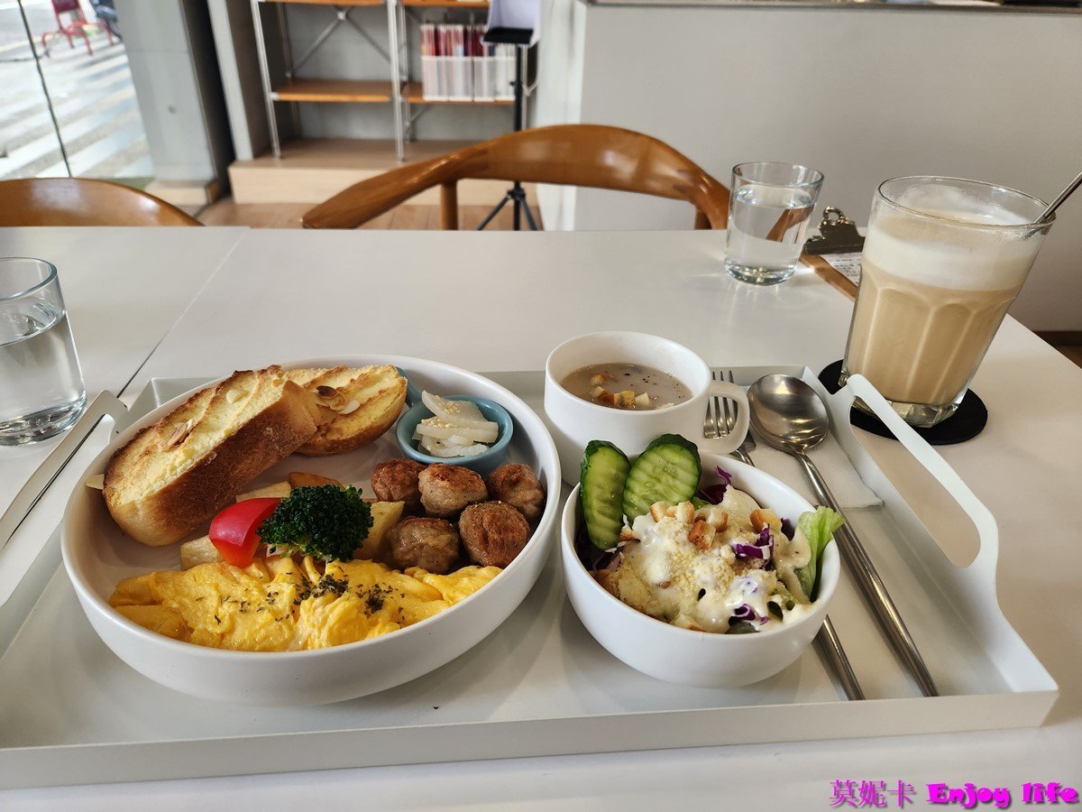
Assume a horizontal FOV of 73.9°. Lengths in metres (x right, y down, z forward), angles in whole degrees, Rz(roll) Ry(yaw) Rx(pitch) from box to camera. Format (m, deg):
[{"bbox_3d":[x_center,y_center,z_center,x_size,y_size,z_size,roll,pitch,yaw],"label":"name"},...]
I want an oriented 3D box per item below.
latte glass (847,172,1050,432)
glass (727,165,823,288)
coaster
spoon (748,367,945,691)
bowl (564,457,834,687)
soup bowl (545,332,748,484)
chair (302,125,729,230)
[{"bbox_3d":[0.229,-0.060,0.426,0.088,0.125,0.088,-1,33,-5],"label":"latte glass"},{"bbox_3d":[0.192,-0.155,0.612,0.074,0.086,0.074,-1,33,-5],"label":"glass"},{"bbox_3d":[0.231,-0.007,0.462,0.103,0.004,0.103,-1,33,-5],"label":"coaster"},{"bbox_3d":[0.150,0.042,0.357,0.041,0.022,0.228,2,33,0],"label":"spoon"},{"bbox_3d":[0.059,0.068,0.289,0.102,0.050,0.102,1,33,-1],"label":"bowl"},{"bbox_3d":[0.054,0.007,0.373,0.104,0.059,0.080,2,33,-1],"label":"soup bowl"},{"bbox_3d":[-0.008,0.046,1.026,0.600,0.765,0.530,8,34,10],"label":"chair"}]

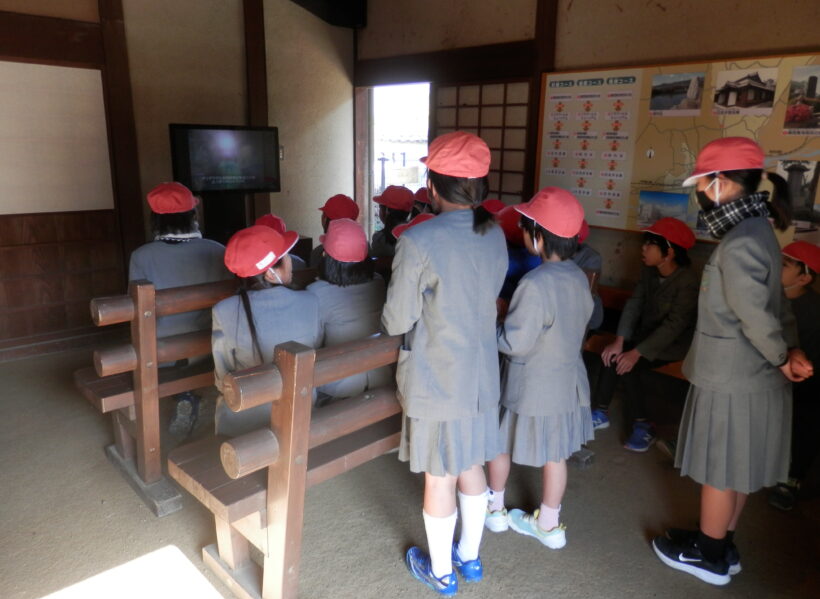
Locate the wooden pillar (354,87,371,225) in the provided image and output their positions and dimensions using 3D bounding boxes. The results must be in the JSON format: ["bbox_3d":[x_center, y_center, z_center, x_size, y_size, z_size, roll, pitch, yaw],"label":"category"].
[{"bbox_3d":[-0.403,-0.894,5.168,0.120,1.800,0.130,-12,20,-40],"label":"wooden pillar"}]

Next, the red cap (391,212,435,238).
[{"bbox_3d":[0.043,-0.268,2.230,0.250,0.135,0.185,12,18,33],"label":"red cap"}]

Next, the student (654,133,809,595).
[{"bbox_3d":[1.064,0.229,1.901,0.380,1.435,0.380,11,17,34],"label":"student"}]

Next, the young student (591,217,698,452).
[{"bbox_3d":[1.126,0.145,2.824,0.570,1.090,0.430,-6,17,-26],"label":"young student"}]

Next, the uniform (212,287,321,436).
[{"bbox_3d":[-0.460,0.200,1.936,0.400,0.530,0.320,-7,17,-29],"label":"uniform"}]

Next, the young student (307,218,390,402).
[{"bbox_3d":[-0.308,0.242,2.252,0.400,1.140,0.560,-8,18,-32],"label":"young student"}]

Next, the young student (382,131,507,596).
[{"bbox_3d":[0.123,0.215,1.833,0.400,1.430,0.290,-11,19,-38],"label":"young student"}]

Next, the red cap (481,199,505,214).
[{"bbox_3d":[0.464,-0.517,3.500,0.250,0.140,0.180,8,15,24],"label":"red cap"}]

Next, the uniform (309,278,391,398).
[{"bbox_3d":[-0.255,0.150,2.136,0.390,0.530,0.320,-8,18,-32],"label":"uniform"}]

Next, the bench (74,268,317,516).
[{"bbox_3d":[-0.569,0.224,2.868,1.780,0.840,0.620,-12,20,-40],"label":"bench"}]

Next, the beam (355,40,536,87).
[{"bbox_3d":[0.190,-1.676,4.262,0.140,0.210,1.860,-12,20,-40],"label":"beam"}]

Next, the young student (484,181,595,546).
[{"bbox_3d":[0.432,0.254,2.041,0.290,1.260,0.380,14,20,38],"label":"young student"}]

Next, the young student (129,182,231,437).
[{"bbox_3d":[-1.043,0.075,2.670,0.420,1.210,0.540,-8,18,-32],"label":"young student"}]

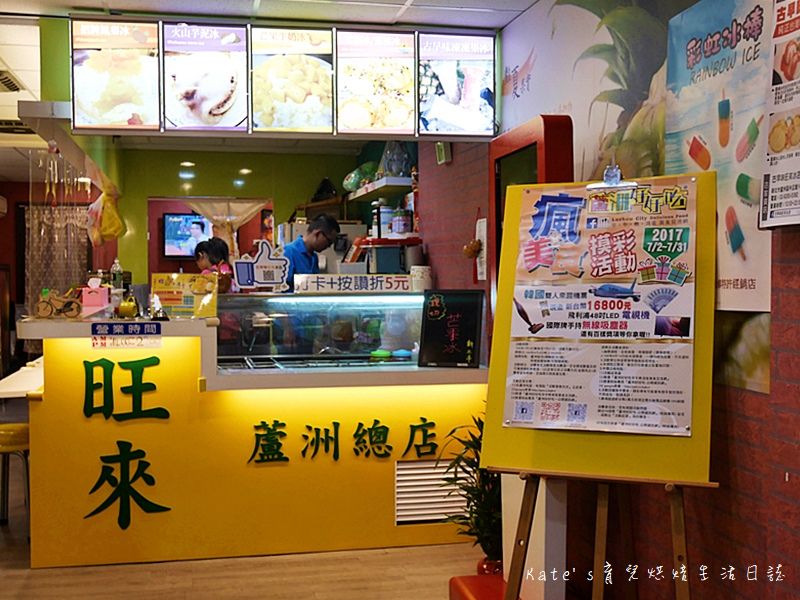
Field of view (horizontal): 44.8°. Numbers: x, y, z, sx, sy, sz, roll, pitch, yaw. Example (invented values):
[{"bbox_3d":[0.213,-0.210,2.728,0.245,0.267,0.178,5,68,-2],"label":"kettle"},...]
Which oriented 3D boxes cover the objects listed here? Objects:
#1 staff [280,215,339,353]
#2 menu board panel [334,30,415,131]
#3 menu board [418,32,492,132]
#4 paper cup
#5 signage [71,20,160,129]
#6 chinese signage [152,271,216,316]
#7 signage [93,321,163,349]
[{"bbox_3d":[-0.507,0.336,5.400,0.370,1.620,0.470,1,3,30],"label":"staff"},{"bbox_3d":[-0.104,-0.939,4.195,0.352,0.455,0.080,-1,2,-10],"label":"menu board panel"},{"bbox_3d":[0.246,-0.940,4.259,0.345,0.455,0.080,-1,2,-10],"label":"menu board"},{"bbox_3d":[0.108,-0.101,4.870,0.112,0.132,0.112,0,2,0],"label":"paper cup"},{"bbox_3d":[-1.171,-0.926,4.000,0.352,0.455,0.080,-1,2,-10],"label":"signage"},{"bbox_3d":[-0.986,-0.016,4.450,0.300,0.205,0.030,0,-6,5],"label":"chinese signage"},{"bbox_3d":[-1.215,0.160,4.317,0.300,0.112,0.015,-1,2,-10],"label":"signage"}]

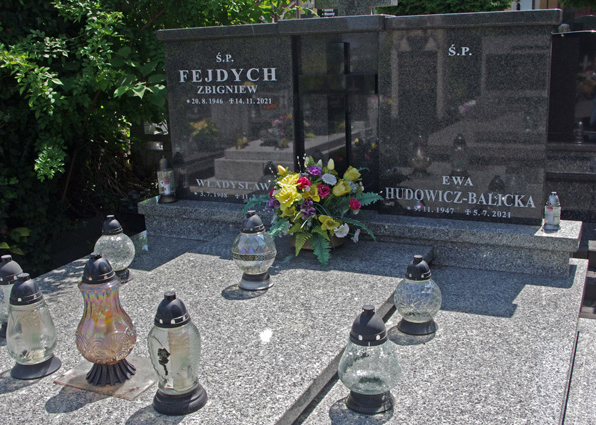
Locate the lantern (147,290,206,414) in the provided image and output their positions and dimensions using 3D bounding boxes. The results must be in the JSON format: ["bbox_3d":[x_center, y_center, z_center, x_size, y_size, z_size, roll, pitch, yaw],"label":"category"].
[{"bbox_3d":[-0.322,0.354,1.670,0.145,0.304,0.145,-2,14,1],"label":"lantern"}]

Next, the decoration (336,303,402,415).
[{"bbox_3d":[0.201,0.395,1.778,0.178,0.288,0.178,-2,14,1],"label":"decoration"}]

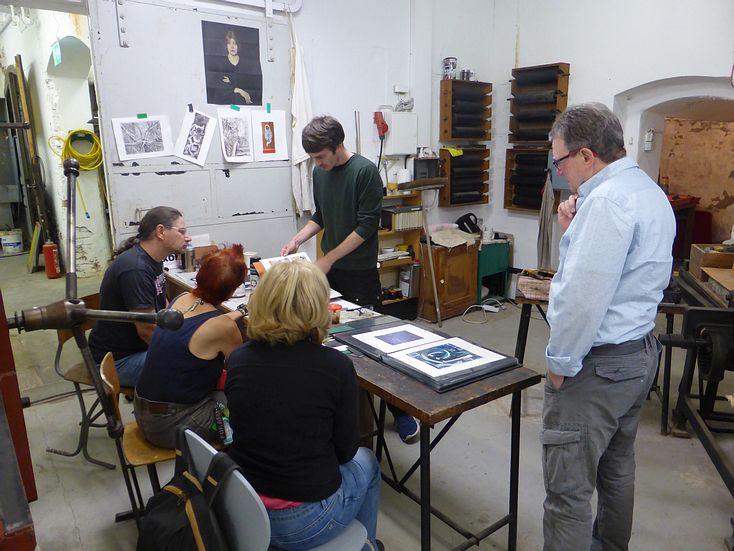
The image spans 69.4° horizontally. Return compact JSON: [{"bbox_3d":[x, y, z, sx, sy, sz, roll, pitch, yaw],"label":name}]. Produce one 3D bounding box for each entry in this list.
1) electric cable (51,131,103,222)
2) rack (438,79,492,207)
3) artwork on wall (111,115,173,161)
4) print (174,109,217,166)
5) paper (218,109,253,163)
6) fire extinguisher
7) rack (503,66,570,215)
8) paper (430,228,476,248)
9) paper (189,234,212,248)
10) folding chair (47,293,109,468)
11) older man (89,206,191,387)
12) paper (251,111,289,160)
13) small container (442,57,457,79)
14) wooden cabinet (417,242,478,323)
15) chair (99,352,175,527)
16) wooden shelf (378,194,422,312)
[{"bbox_3d":[-3.423,-1.190,6.249,0.537,1.074,0.138,-11,17,-37],"label":"electric cable"},{"bbox_3d":[0.960,-1.263,5.149,0.530,1.150,0.150,-10,15,-33],"label":"rack"},{"bbox_3d":[-1.447,-0.897,3.465,0.357,0.261,0.010,-16,20,-36],"label":"artwork on wall"},{"bbox_3d":[-1.179,-0.957,3.670,0.206,0.345,0.010,17,-1,-40],"label":"print"},{"bbox_3d":[-1.035,-1.122,4.281,0.285,0.410,0.020,-10,15,-33],"label":"paper"},{"bbox_3d":[-4.148,-0.227,6.972,0.165,0.530,0.165,8,16,36],"label":"fire extinguisher"},{"bbox_3d":[1.606,-1.276,5.053,0.169,1.339,0.515,-11,17,-37],"label":"rack"},{"bbox_3d":[0.826,-0.344,5.011,0.475,0.088,0.250,-11,17,-37],"label":"paper"},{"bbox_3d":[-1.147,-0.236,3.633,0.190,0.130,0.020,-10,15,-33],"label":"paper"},{"bbox_3d":[-1.414,0.554,2.867,0.560,0.810,0.420,3,14,13],"label":"folding chair"},{"bbox_3d":[-0.994,0.291,2.687,0.800,1.280,0.520,-9,15,-32],"label":"older man"},{"bbox_3d":[-0.807,-1.165,4.444,0.300,0.410,0.010,-10,15,-33],"label":"paper"},{"bbox_3d":[0.757,-1.875,4.809,0.126,0.185,0.126,-1,14,0],"label":"small container"},{"bbox_3d":[0.766,0.022,5.163,0.628,0.708,0.330,-11,17,-37],"label":"wooden cabinet"},{"bbox_3d":[-0.746,0.662,2.116,0.490,0.810,0.400,-8,15,-28],"label":"chair"},{"bbox_3d":[0.059,-0.118,4.716,0.926,1.208,0.258,-11,17,-37],"label":"wooden shelf"}]

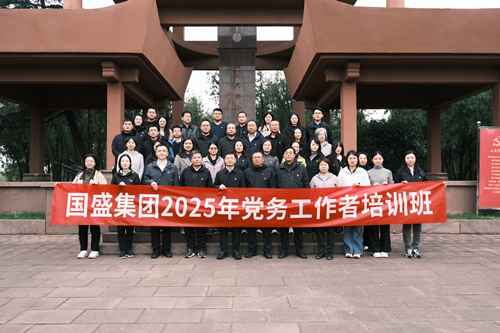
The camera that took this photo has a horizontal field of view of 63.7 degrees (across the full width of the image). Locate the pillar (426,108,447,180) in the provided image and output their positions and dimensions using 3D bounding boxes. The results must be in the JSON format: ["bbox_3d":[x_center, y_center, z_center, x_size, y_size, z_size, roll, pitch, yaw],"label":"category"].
[{"bbox_3d":[6.520,-0.743,14.250,0.630,2.550,0.630,0,-2,-1],"label":"pillar"}]

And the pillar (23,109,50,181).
[{"bbox_3d":[-7.405,-0.733,14.050,0.630,2.550,0.630,0,-2,-1],"label":"pillar"}]

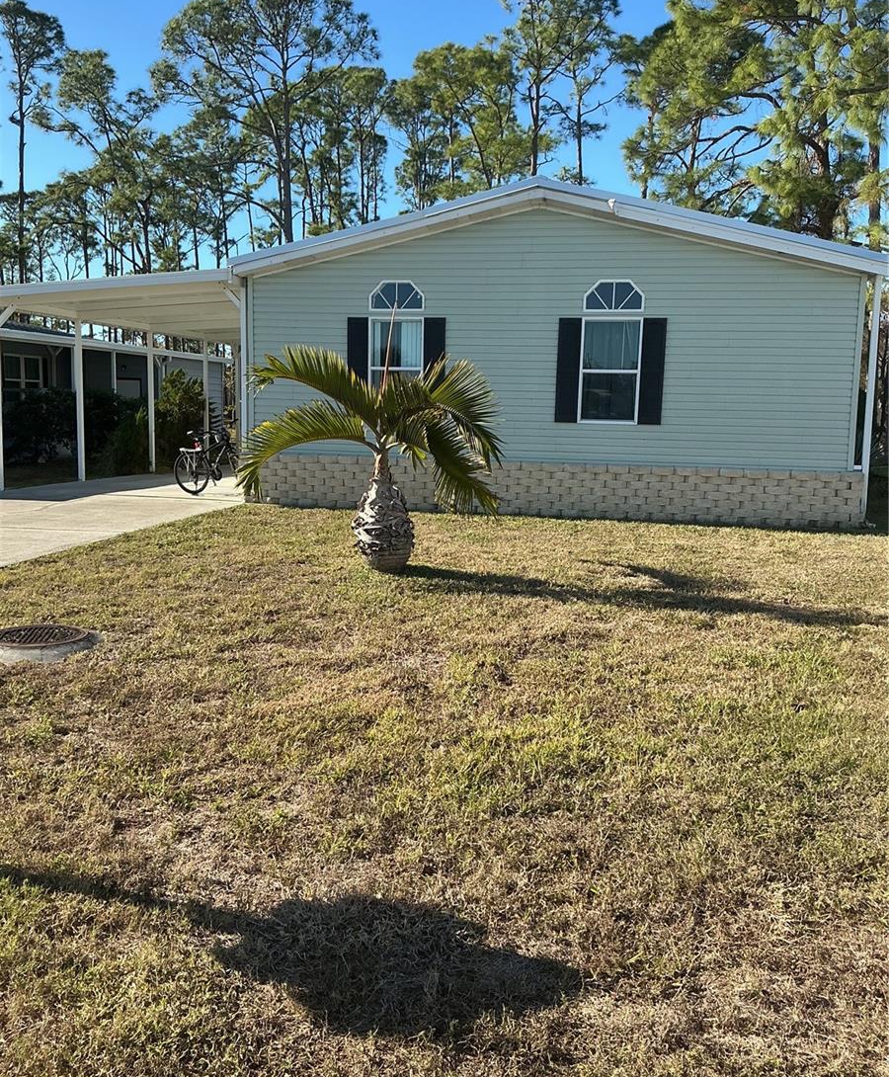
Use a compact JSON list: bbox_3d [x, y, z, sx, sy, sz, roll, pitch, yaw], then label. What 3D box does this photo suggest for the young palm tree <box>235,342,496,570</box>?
[{"bbox_3d":[-0.670,-0.765,9.050,2.420,2.050,2.050,1,8,0],"label":"young palm tree"}]

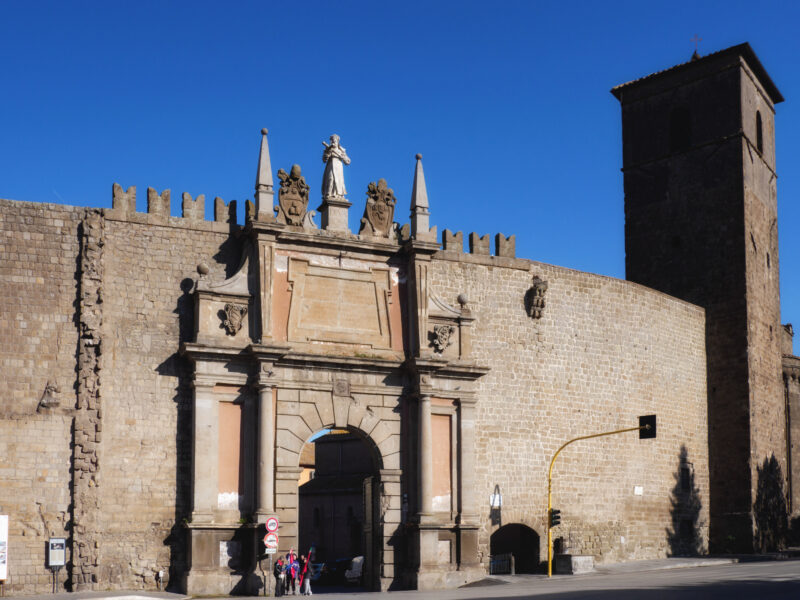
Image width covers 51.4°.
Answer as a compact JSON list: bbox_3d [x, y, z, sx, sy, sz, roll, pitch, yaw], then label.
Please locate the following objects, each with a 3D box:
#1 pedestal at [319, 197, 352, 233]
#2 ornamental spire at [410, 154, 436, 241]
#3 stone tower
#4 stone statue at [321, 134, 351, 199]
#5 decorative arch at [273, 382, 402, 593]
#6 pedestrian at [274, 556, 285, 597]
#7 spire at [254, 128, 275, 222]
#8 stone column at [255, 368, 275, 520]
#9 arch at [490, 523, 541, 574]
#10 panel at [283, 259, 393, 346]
[{"bbox_3d":[-3.113,-4.056,39.617,1.268,1.400,1.268,3,-9,-21],"label":"pedestal"},{"bbox_3d":[1.012,-4.992,40.806,0.750,4.122,0.750,3,-9,-21],"label":"ornamental spire"},{"bbox_3d":[19.934,0.211,55.392,8.400,31.247,8.400,-6,-10,37],"label":"stone tower"},{"bbox_3d":[-3.097,-6.394,39.951,1.199,2.784,0.900,3,-9,-21],"label":"stone statue"},{"bbox_3d":[-2.787,8.545,38.621,5.836,8.908,1.000,3,-9,-21],"label":"decorative arch"},{"bbox_3d":[-5.061,11.632,35.000,0.420,1.650,0.500,-4,-9,25],"label":"pedestrian"},{"bbox_3d":[-6.195,-5.742,38.118,0.740,4.092,0.740,3,-9,-21],"label":"spire"},{"bbox_3d":[-5.864,6.208,36.567,0.750,6.509,0.750,3,-9,-21],"label":"stone column"},{"bbox_3d":[5.774,12.400,41.614,2.500,2.280,0.800,3,-9,-21],"label":"arch"},{"bbox_3d":[-2.738,0.160,39.278,5.198,4.096,0.250,3,-9,-21],"label":"panel"}]

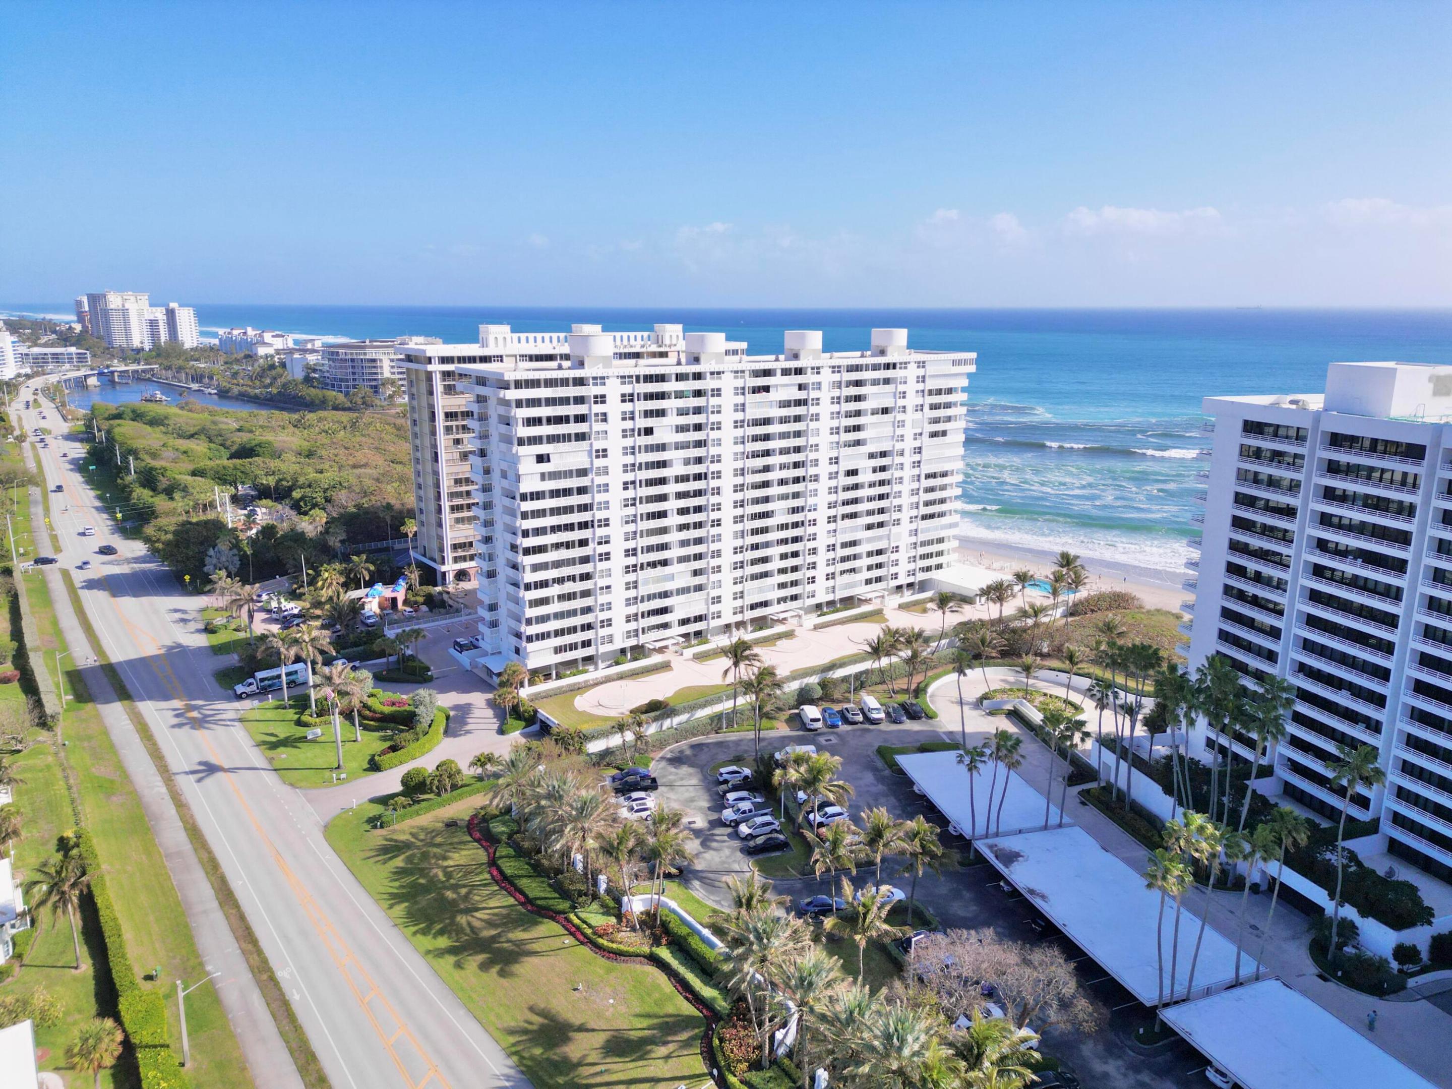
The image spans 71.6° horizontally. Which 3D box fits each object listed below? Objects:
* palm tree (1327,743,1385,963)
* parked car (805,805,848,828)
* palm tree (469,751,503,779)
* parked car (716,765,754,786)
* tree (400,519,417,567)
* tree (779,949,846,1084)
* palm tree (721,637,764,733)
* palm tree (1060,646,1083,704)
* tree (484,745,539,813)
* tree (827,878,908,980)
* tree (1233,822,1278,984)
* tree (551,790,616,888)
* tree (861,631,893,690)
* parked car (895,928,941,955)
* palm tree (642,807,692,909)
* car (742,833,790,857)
[{"bbox_3d":[53.431,27.147,86.747,4.600,19.800,4.600,0,13,0],"label":"palm tree"},{"bbox_3d":[11.670,30.713,113.628,4.550,1.680,1.870,-5,15,-22],"label":"parked car"},{"bbox_3d":[-28.499,26.383,119.740,3.800,3.810,3.800,0,13,0],"label":"palm tree"},{"bbox_3d":[1.065,28.121,123.370,4.350,1.620,1.800,-3,14,-15],"label":"parked car"},{"bbox_3d":[-63.444,2.269,202.907,3.600,15.000,3.400,0,13,0],"label":"tree"},{"bbox_3d":[6.044,33.663,70.383,5.200,12.790,5.200,0,13,0],"label":"tree"},{"bbox_3d":[1.859,18.858,137.221,6.000,13.156,6.000,0,14,1],"label":"palm tree"},{"bbox_3d":[48.135,18.560,141.123,3.500,9.450,3.500,0,13,0],"label":"palm tree"},{"bbox_3d":[-22.730,26.762,108.990,6.400,10.882,6.400,-3,14,-12],"label":"tree"},{"bbox_3d":[11.370,32.630,82.275,7.200,12.118,7.200,2,14,9],"label":"tree"},{"bbox_3d":[42.100,30.099,81.288,3.400,16.600,3.400,0,13,0],"label":"tree"},{"bbox_3d":[-13.330,29.386,97.365,6.200,10.500,6.200,0,13,0],"label":"tree"},{"bbox_3d":[22.656,18.145,149.496,5.800,9.600,5.000,0,13,0],"label":"tree"},{"bbox_3d":[17.750,35.634,90.382,4.700,1.620,1.880,-5,14,-18],"label":"parked car"},{"bbox_3d":[-5.589,29.205,92.675,4.700,11.030,4.700,0,13,0],"label":"palm tree"},{"bbox_3d":[4.340,31.603,107.514,4.800,1.480,1.870,-6,15,-23],"label":"car"}]

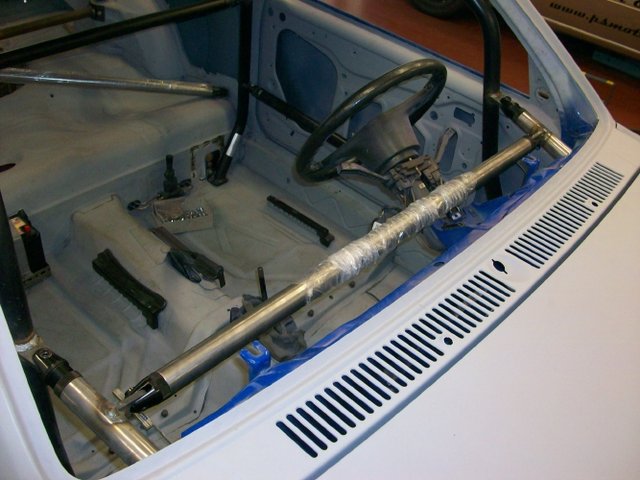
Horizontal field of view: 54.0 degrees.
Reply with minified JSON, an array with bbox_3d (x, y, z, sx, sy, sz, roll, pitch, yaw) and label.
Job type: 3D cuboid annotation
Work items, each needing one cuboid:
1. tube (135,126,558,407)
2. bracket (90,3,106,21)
[{"bbox_3d":[0.133,-0.016,1.107,0.045,0.045,1.069,33,47,32],"label":"tube"},{"bbox_3d":[-0.881,-0.905,2.500,0.038,0.064,0.042,33,47,32],"label":"bracket"}]

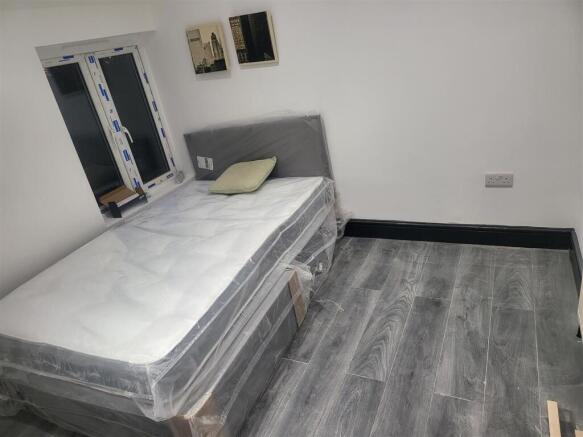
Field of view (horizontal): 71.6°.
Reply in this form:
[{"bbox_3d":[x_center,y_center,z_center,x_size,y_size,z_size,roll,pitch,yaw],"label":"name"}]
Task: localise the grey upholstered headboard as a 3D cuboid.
[{"bbox_3d":[-0.260,-0.422,3.041,1.160,0.570,0.065,0,27,26],"label":"grey upholstered headboard"}]

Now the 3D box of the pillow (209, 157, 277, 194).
[{"bbox_3d":[-0.338,-0.310,2.867,0.400,0.120,0.370,-1,42,28],"label":"pillow"}]

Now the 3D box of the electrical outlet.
[{"bbox_3d":[1.239,-0.223,2.411,0.147,0.088,0.013,3,28,28],"label":"electrical outlet"}]

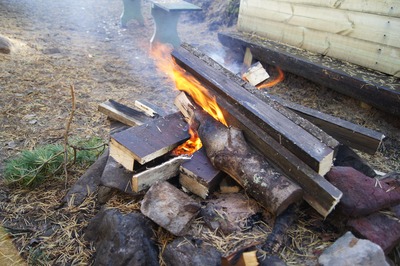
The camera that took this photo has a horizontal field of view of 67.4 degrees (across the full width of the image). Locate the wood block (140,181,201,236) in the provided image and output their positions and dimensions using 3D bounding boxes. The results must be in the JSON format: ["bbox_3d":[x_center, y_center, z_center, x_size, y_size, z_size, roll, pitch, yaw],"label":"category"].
[{"bbox_3d":[-0.096,0.252,1.040,0.168,0.092,0.145,20,36,30],"label":"wood block"}]

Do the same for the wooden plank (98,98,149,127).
[{"bbox_3d":[-0.391,-0.099,1.561,0.320,0.034,0.084,22,40,29],"label":"wooden plank"}]

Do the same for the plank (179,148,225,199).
[{"bbox_3d":[0.021,0.152,1.212,0.133,0.103,0.154,30,50,24],"label":"plank"}]

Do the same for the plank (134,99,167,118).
[{"bbox_3d":[-0.282,-0.137,1.636,0.169,0.026,0.041,30,43,31],"label":"plank"}]

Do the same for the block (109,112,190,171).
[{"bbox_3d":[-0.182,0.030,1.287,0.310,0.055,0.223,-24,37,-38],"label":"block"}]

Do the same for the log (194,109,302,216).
[{"bbox_3d":[0.164,0.099,1.182,0.140,0.135,0.494,-18,42,-28],"label":"log"}]

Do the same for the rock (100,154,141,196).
[{"bbox_3d":[-0.308,0.164,1.170,0.140,0.105,0.120,10,32,16],"label":"rock"}]

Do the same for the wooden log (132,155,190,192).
[{"bbox_3d":[-0.137,0.157,1.164,0.260,0.062,0.026,-17,31,-39],"label":"wooden log"}]

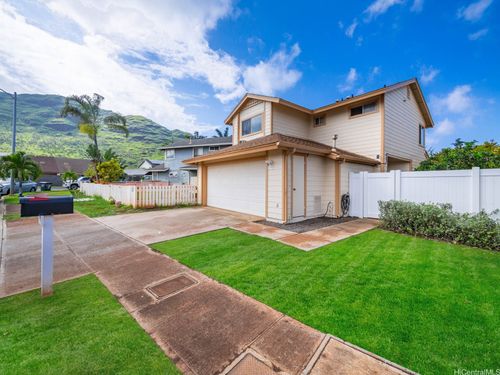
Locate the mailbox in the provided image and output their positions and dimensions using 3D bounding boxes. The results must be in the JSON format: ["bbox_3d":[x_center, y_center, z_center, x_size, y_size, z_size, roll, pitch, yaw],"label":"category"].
[{"bbox_3d":[-2.772,0.254,2.789,0.510,0.235,0.185,-1,2,-43],"label":"mailbox"}]

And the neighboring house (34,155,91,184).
[{"bbox_3d":[-38.600,-3.000,41.000,9.000,5.800,10.500,1,2,44],"label":"neighboring house"}]

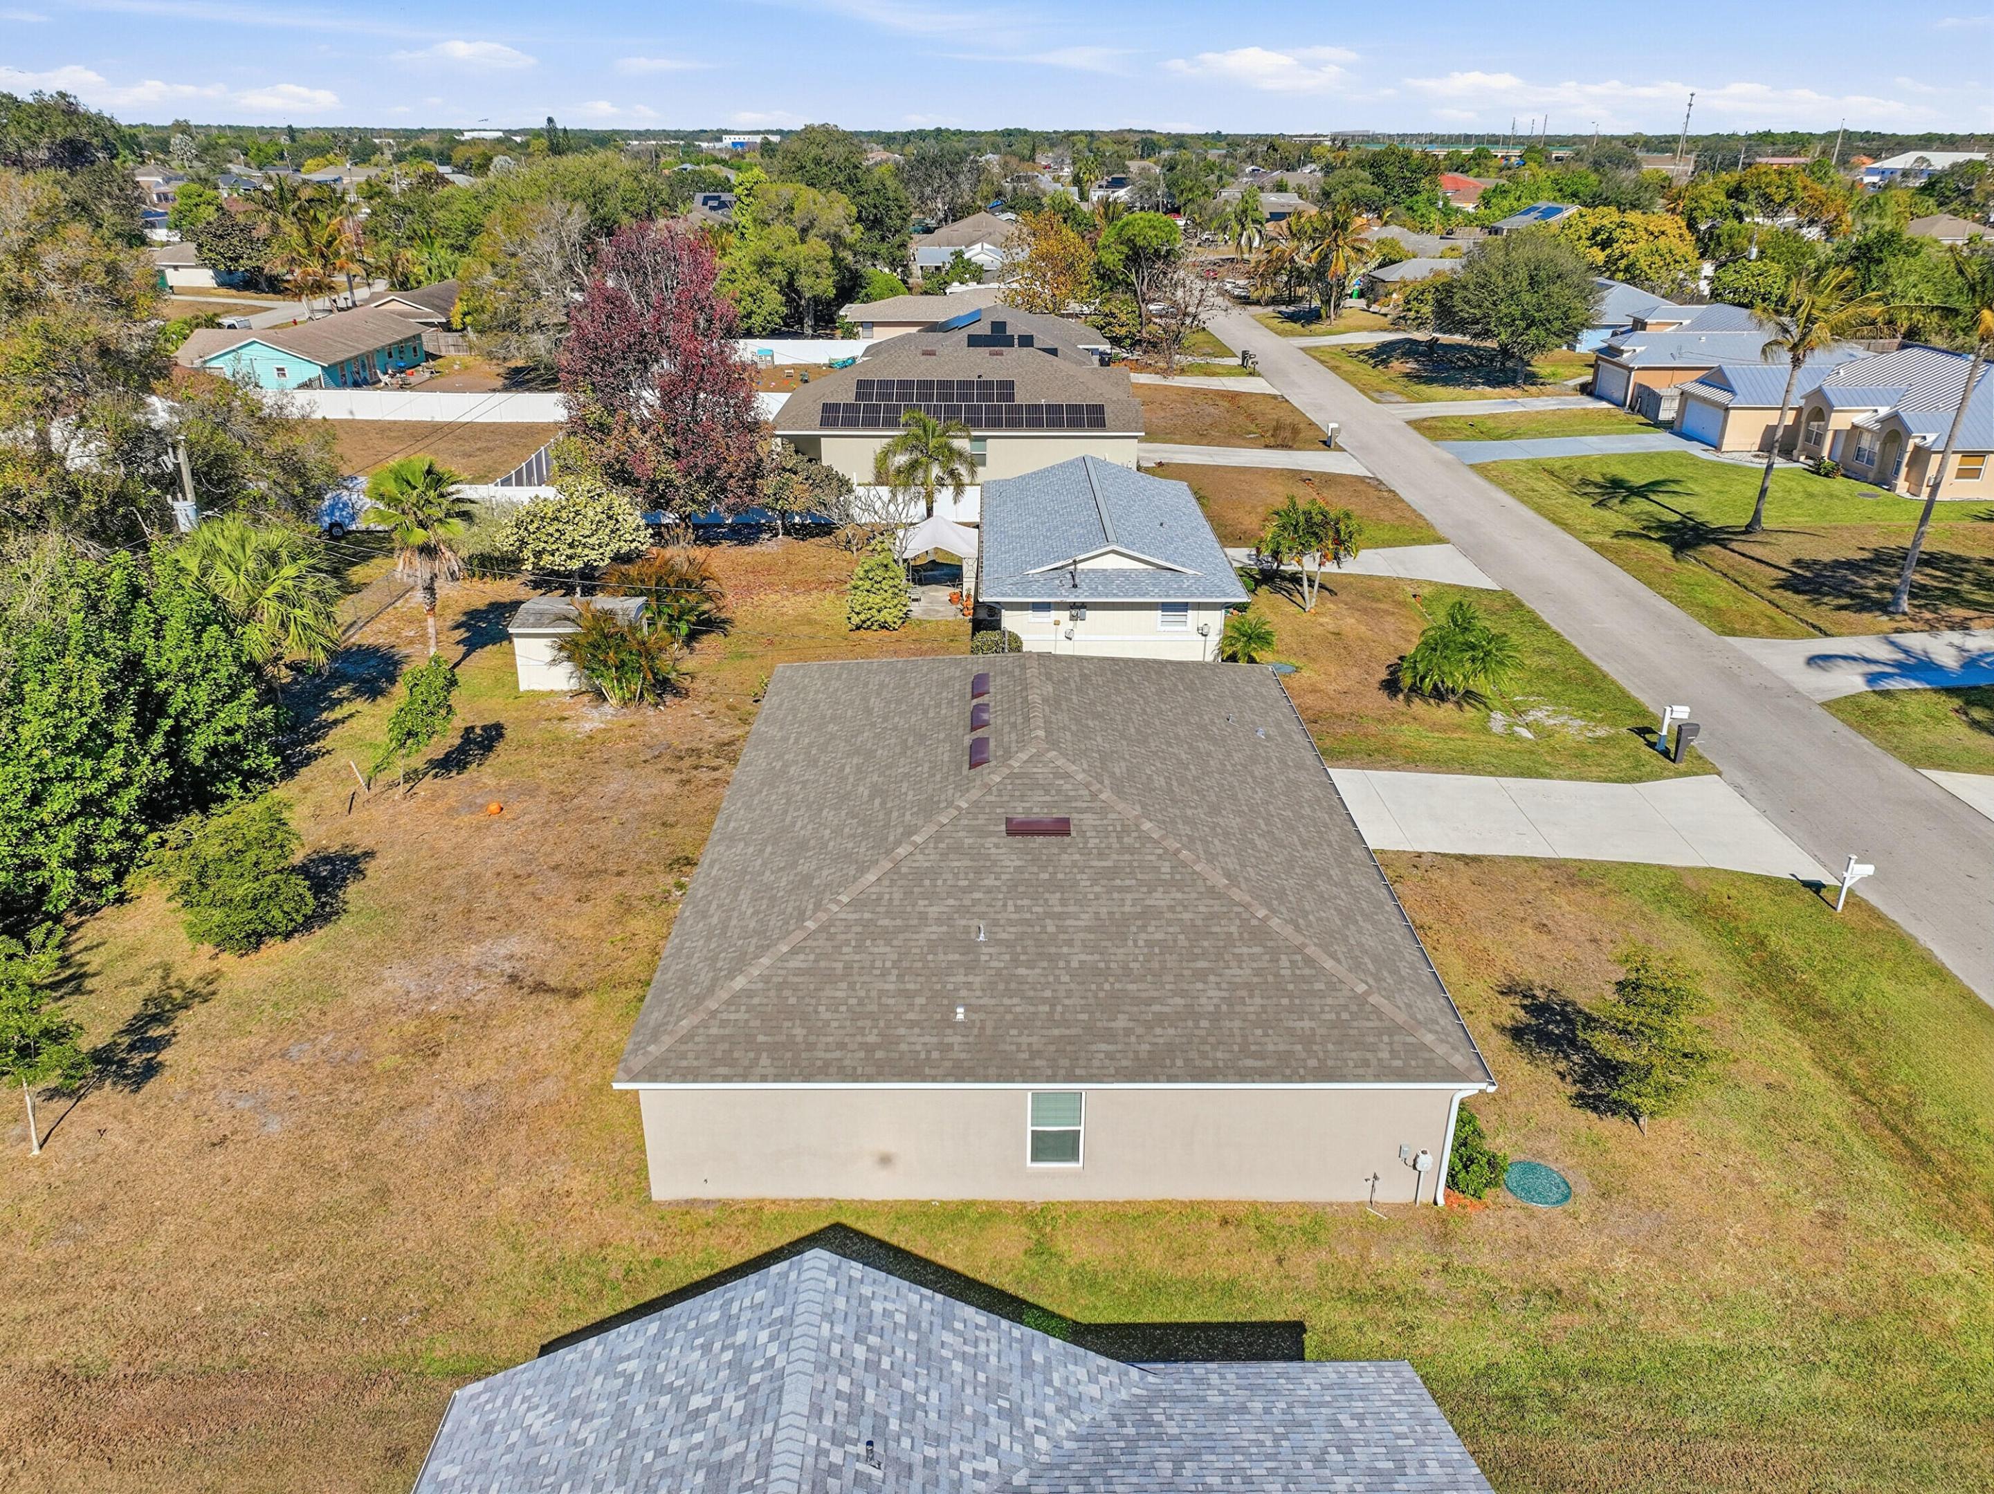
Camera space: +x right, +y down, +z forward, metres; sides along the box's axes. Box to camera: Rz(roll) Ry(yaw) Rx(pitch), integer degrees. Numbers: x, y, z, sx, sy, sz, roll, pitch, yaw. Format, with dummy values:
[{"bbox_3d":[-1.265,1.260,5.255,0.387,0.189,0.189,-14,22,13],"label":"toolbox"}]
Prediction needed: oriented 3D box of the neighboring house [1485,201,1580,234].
[{"bbox_3d":[86.393,-81.648,216.357,19.000,5.700,16.000,0,24,0],"label":"neighboring house"}]

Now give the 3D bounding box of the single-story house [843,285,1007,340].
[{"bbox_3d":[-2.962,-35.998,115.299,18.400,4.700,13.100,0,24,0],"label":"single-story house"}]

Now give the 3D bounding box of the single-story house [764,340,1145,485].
[{"bbox_3d":[-1.470,-19.629,77.428,19.600,5.700,18.200,0,24,0],"label":"single-story house"}]

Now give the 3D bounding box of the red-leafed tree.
[{"bbox_3d":[-13.829,-14.822,57.162,8.300,13.000,8.300,0,24,0],"label":"red-leafed tree"}]

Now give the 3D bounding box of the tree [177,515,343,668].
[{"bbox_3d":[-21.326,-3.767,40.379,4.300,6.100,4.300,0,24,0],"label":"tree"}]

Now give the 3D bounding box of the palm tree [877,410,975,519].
[{"bbox_3d":[-2.799,-10.558,56.200,4.100,6.100,4.100,0,24,0],"label":"palm tree"}]

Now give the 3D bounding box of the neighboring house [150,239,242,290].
[{"bbox_3d":[-88.789,-55.032,156.664,11.300,4.700,11.500,0,24,0],"label":"neighboring house"}]

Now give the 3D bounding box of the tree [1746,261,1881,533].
[{"bbox_3d":[34.672,-14.963,59.953,5.500,11.400,5.400,0,24,0],"label":"tree"}]

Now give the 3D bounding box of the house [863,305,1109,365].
[{"bbox_3d":[-0.414,-28.112,96.690,17.000,5.500,15.500,0,24,0],"label":"house"}]

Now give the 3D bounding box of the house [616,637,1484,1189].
[{"bbox_3d":[0.843,1.439,29.515,13.550,5.350,18.150,0,24,0],"label":"house"}]

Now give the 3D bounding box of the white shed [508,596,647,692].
[{"bbox_3d":[-13.252,-3.551,44.614,3.950,2.750,2.700,0,24,0],"label":"white shed"}]

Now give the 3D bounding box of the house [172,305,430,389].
[{"bbox_3d":[-48.071,-27.046,94.604,12.600,4.400,17.300,0,24,0],"label":"house"}]

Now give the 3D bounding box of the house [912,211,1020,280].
[{"bbox_3d":[-1.313,-59.722,166.101,17.000,6.000,19.000,0,24,0],"label":"house"}]

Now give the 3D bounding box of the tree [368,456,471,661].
[{"bbox_3d":[-17.724,-5.390,43.096,3.400,7.250,3.400,0,24,0],"label":"tree"}]

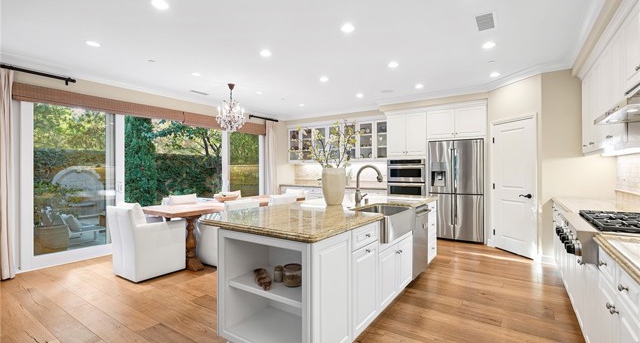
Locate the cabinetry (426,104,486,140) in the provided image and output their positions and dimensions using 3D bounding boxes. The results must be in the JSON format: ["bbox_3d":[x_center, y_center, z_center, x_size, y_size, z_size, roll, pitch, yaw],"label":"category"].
[{"bbox_3d":[2.665,-0.900,5.493,1.000,0.560,0.600,0,0,36],"label":"cabinetry"}]

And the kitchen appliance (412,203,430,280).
[{"bbox_3d":[1.026,0.830,3.678,0.600,0.860,0.630,0,0,36],"label":"kitchen appliance"}]

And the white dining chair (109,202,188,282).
[{"bbox_3d":[-2.172,0.850,3.619,0.560,0.870,0.660,0,0,36],"label":"white dining chair"}]

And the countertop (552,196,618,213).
[{"bbox_3d":[2.997,0.405,3.083,0.640,0.050,1.420,0,0,36],"label":"countertop"}]

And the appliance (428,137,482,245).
[{"bbox_3d":[2.705,0.370,5.539,0.920,1.820,0.760,0,0,36],"label":"appliance"}]

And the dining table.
[{"bbox_3d":[-1.417,0.900,4.782,0.940,0.770,2.600,0,0,36],"label":"dining table"}]

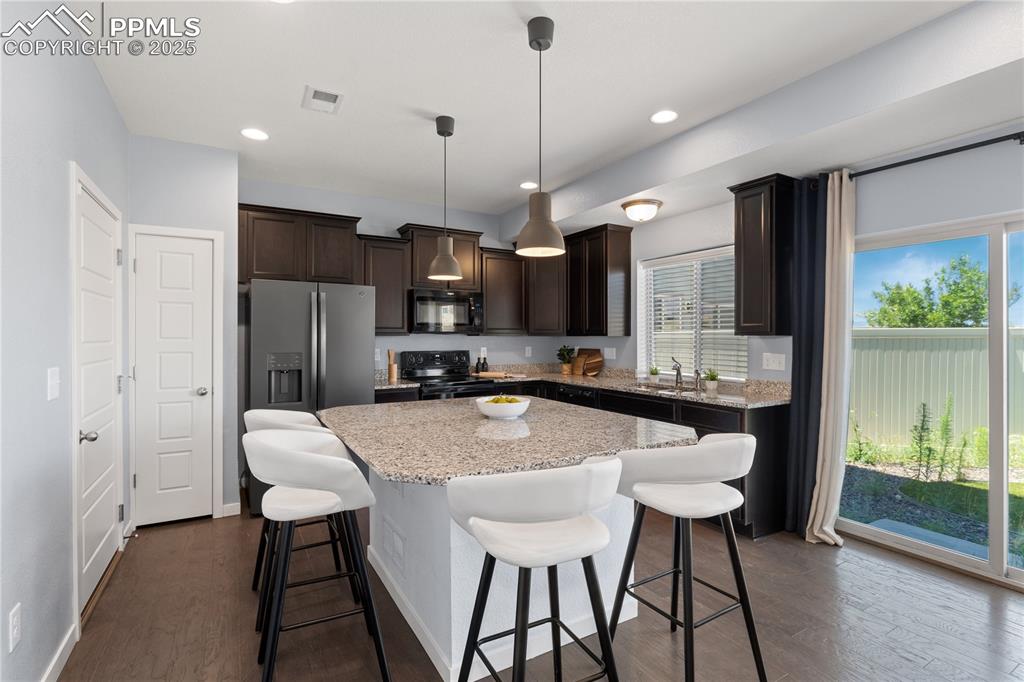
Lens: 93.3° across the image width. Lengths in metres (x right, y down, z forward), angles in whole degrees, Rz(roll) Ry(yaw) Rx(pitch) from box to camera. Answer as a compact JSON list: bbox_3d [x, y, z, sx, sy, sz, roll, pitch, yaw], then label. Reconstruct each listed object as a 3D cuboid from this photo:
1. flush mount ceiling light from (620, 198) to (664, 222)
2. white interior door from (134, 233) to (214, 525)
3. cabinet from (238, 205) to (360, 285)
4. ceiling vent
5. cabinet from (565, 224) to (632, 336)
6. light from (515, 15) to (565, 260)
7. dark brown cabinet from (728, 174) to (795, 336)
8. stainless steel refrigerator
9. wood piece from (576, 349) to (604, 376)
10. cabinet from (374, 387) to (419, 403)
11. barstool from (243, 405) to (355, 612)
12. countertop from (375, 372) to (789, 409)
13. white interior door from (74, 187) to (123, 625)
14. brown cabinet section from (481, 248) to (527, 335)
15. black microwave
[{"bbox_3d":[1.067,-1.056,3.951,0.330,0.150,0.330,0,0,0],"label":"flush mount ceiling light"},{"bbox_3d":[-2.417,0.272,3.480,0.452,2.029,0.040,0,0,-30],"label":"white interior door"},{"bbox_3d":[-1.923,-0.815,4.390,0.990,0.640,0.360,0,0,-30],"label":"cabinet"},{"bbox_3d":[-1.122,-1.417,2.873,0.205,0.015,0.290,0,0,-30],"label":"ceiling vent"},{"bbox_3d":[0.895,-0.592,5.067,0.345,1.090,0.710,0,0,-30],"label":"cabinet"},{"bbox_3d":[0.131,-0.911,2.181,0.225,1.025,0.225,0,0,0],"label":"light"},{"bbox_3d":[1.828,-0.579,3.475,0.345,1.087,0.360,0,0,-30],"label":"dark brown cabinet"},{"bbox_3d":[-1.737,0.418,4.167,0.910,1.767,0.870,0,0,-30],"label":"stainless steel refrigerator"},{"bbox_3d":[0.843,0.243,5.387,0.120,0.308,0.430,0,0,-30],"label":"wood piece"},{"bbox_3d":[-1.189,0.870,4.609,0.450,0.880,0.610,0,0,-30],"label":"cabinet"},{"bbox_3d":[-1.081,0.847,2.476,0.520,0.950,0.530,0,0,-30],"label":"barstool"},{"bbox_3d":[0.244,0.423,4.123,2.460,0.046,3.005,0,0,-30],"label":"countertop"},{"bbox_3d":[-2.260,0.277,2.640,0.040,2.031,0.857,0,0,-30],"label":"white interior door"},{"bbox_3d":[-0.143,-0.529,5.494,0.600,0.940,0.345,0,1,-30],"label":"brown cabinet section"},{"bbox_3d":[-0.723,-0.284,4.994,0.755,0.425,0.410,0,0,-30],"label":"black microwave"}]

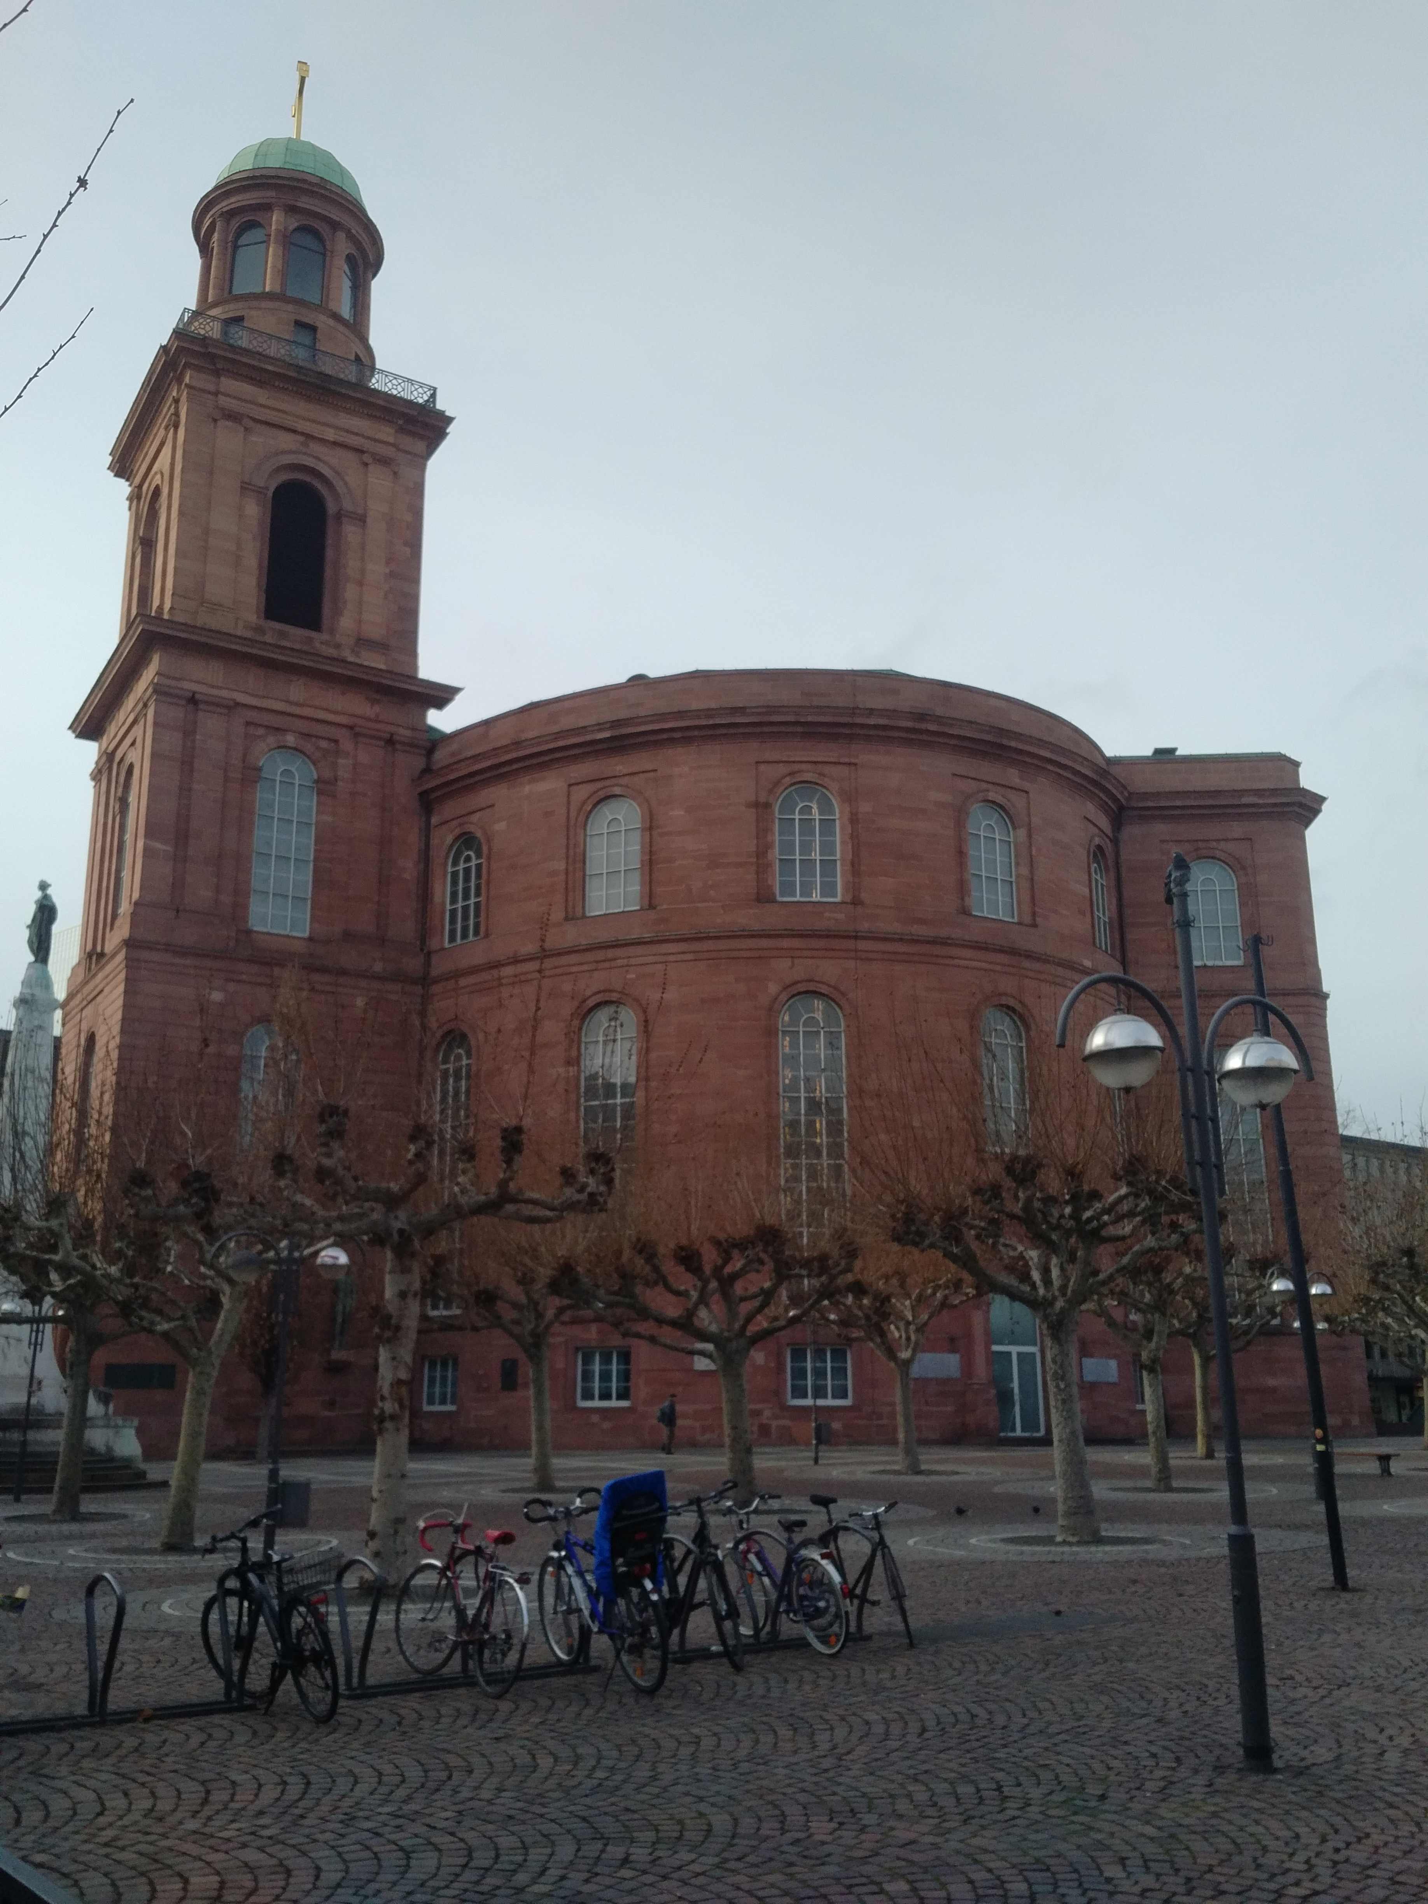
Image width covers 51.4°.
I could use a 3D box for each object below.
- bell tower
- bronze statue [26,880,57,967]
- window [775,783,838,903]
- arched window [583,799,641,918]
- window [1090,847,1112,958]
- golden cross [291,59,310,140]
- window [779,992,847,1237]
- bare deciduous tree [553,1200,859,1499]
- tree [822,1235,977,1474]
[{"bbox_3d":[-18.849,-10.131,61.949,12.400,57.000,12.400,8,-17,-32],"label":"bell tower"},{"bbox_3d":[-15.200,-0.600,33.500,0.680,2.000,0.720,8,-17,-32],"label":"bronze statue"},{"bbox_3d":[3.310,-3.890,52.950,2.200,4.400,0.350,0,-14,-2],"label":"window"},{"bbox_3d":[-3.680,-3.490,54.060,2.250,4.450,0.350,-6,-15,20],"label":"arched window"},{"bbox_3d":[15.600,-2.060,59.790,0.350,4.500,2.200,-9,-17,31],"label":"window"},{"bbox_3d":[-19.306,-39.647,69.419,0.450,4.100,2.700,8,-17,-32],"label":"golden cross"},{"bbox_3d":[3.350,5.980,50.450,2.300,9.400,0.350,0,-14,-2],"label":"window"},{"bbox_3d":[-0.160,7.600,28.500,5.700,5.500,5.200,-1,-14,0],"label":"bare deciduous tree"},{"bbox_3d":[4.640,9.930,36.900,4.000,5.600,3.900,-1,-14,0],"label":"tree"}]

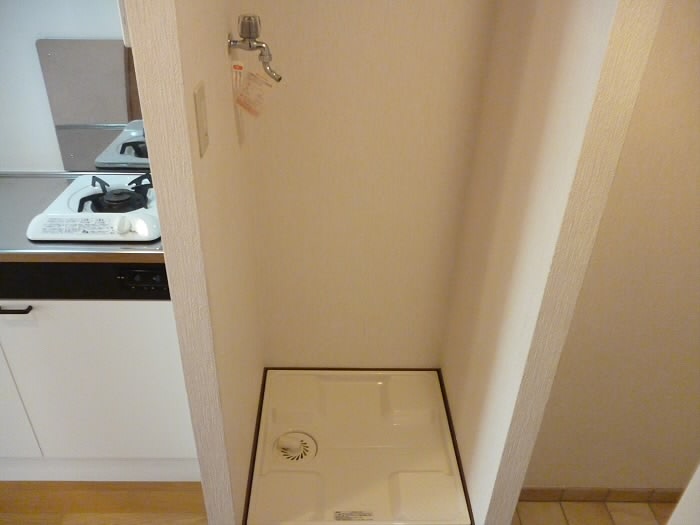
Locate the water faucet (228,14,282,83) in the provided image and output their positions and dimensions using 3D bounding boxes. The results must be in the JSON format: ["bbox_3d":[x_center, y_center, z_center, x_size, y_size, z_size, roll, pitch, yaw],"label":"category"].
[{"bbox_3d":[-0.214,-0.489,1.300,0.118,0.147,0.052,1,32,-2],"label":"water faucet"}]

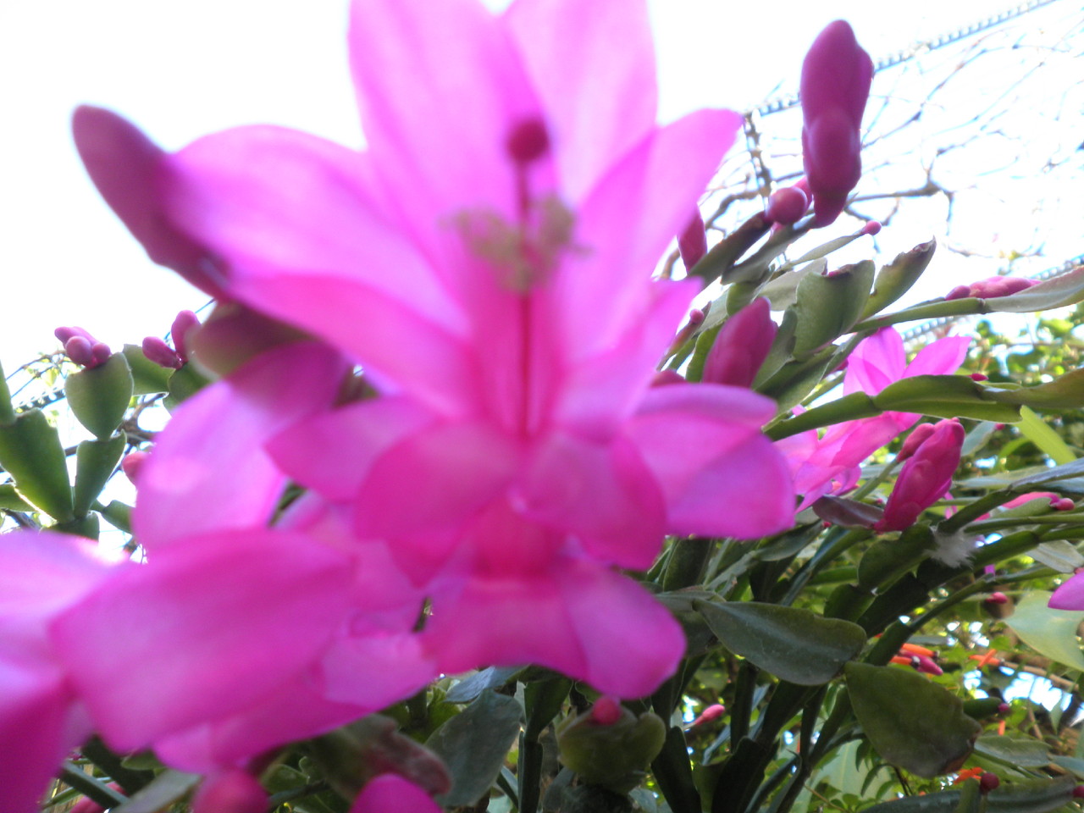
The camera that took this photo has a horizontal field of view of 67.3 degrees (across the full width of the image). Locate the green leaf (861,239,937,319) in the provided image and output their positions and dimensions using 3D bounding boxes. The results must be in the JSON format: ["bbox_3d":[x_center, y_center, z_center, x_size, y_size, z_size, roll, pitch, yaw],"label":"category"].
[{"bbox_3d":[0.116,-0.042,0.265,0.013,0.034,0.010,41,-6,9],"label":"green leaf"}]

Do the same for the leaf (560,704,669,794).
[{"bbox_3d":[0.014,0.071,0.168,0.021,0.020,0.009,0,26,0],"label":"leaf"}]

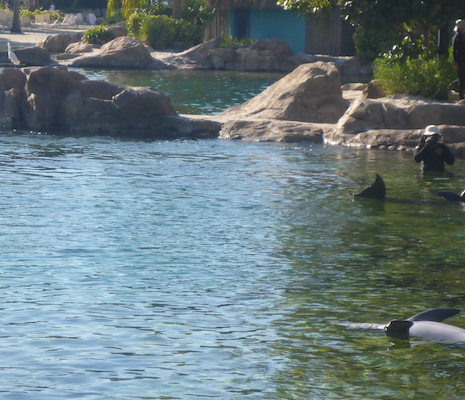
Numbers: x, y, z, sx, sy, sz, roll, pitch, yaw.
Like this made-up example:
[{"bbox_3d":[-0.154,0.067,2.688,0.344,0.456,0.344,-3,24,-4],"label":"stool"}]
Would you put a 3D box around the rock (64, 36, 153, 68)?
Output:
[{"bbox_3d":[-5.254,-6.249,92.000,3.700,1.350,2.500,0,5,0],"label":"rock"}]

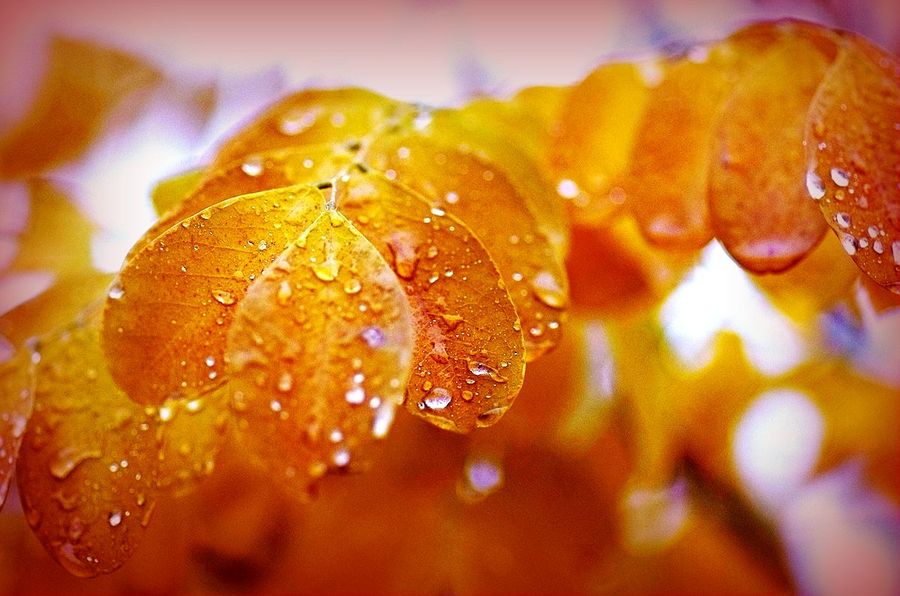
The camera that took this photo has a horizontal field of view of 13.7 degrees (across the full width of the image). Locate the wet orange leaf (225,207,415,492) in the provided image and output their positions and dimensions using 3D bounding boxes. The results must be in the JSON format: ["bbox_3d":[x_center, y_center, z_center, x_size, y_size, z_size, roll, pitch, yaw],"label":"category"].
[{"bbox_3d":[-0.017,0.007,0.487,0.025,0.043,0.008,1,-31,1],"label":"wet orange leaf"}]

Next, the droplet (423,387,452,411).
[{"bbox_3d":[-0.002,0.013,0.499,0.004,0.003,0.002,0,-21,-13],"label":"droplet"}]

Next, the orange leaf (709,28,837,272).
[{"bbox_3d":[0.046,-0.021,0.524,0.019,0.037,0.009,5,-19,9],"label":"orange leaf"}]

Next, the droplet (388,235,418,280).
[{"bbox_3d":[-0.006,-0.005,0.503,0.004,0.006,0.002,0,-21,-13],"label":"droplet"}]

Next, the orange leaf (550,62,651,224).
[{"bbox_3d":[0.023,-0.023,0.553,0.017,0.028,0.008,8,-25,4],"label":"orange leaf"}]

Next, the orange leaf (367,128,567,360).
[{"bbox_3d":[0.002,-0.007,0.515,0.024,0.040,0.008,-28,-20,-23],"label":"orange leaf"}]

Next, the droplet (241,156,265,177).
[{"bbox_3d":[-0.027,-0.018,0.513,0.003,0.003,0.002,0,-27,13],"label":"droplet"}]

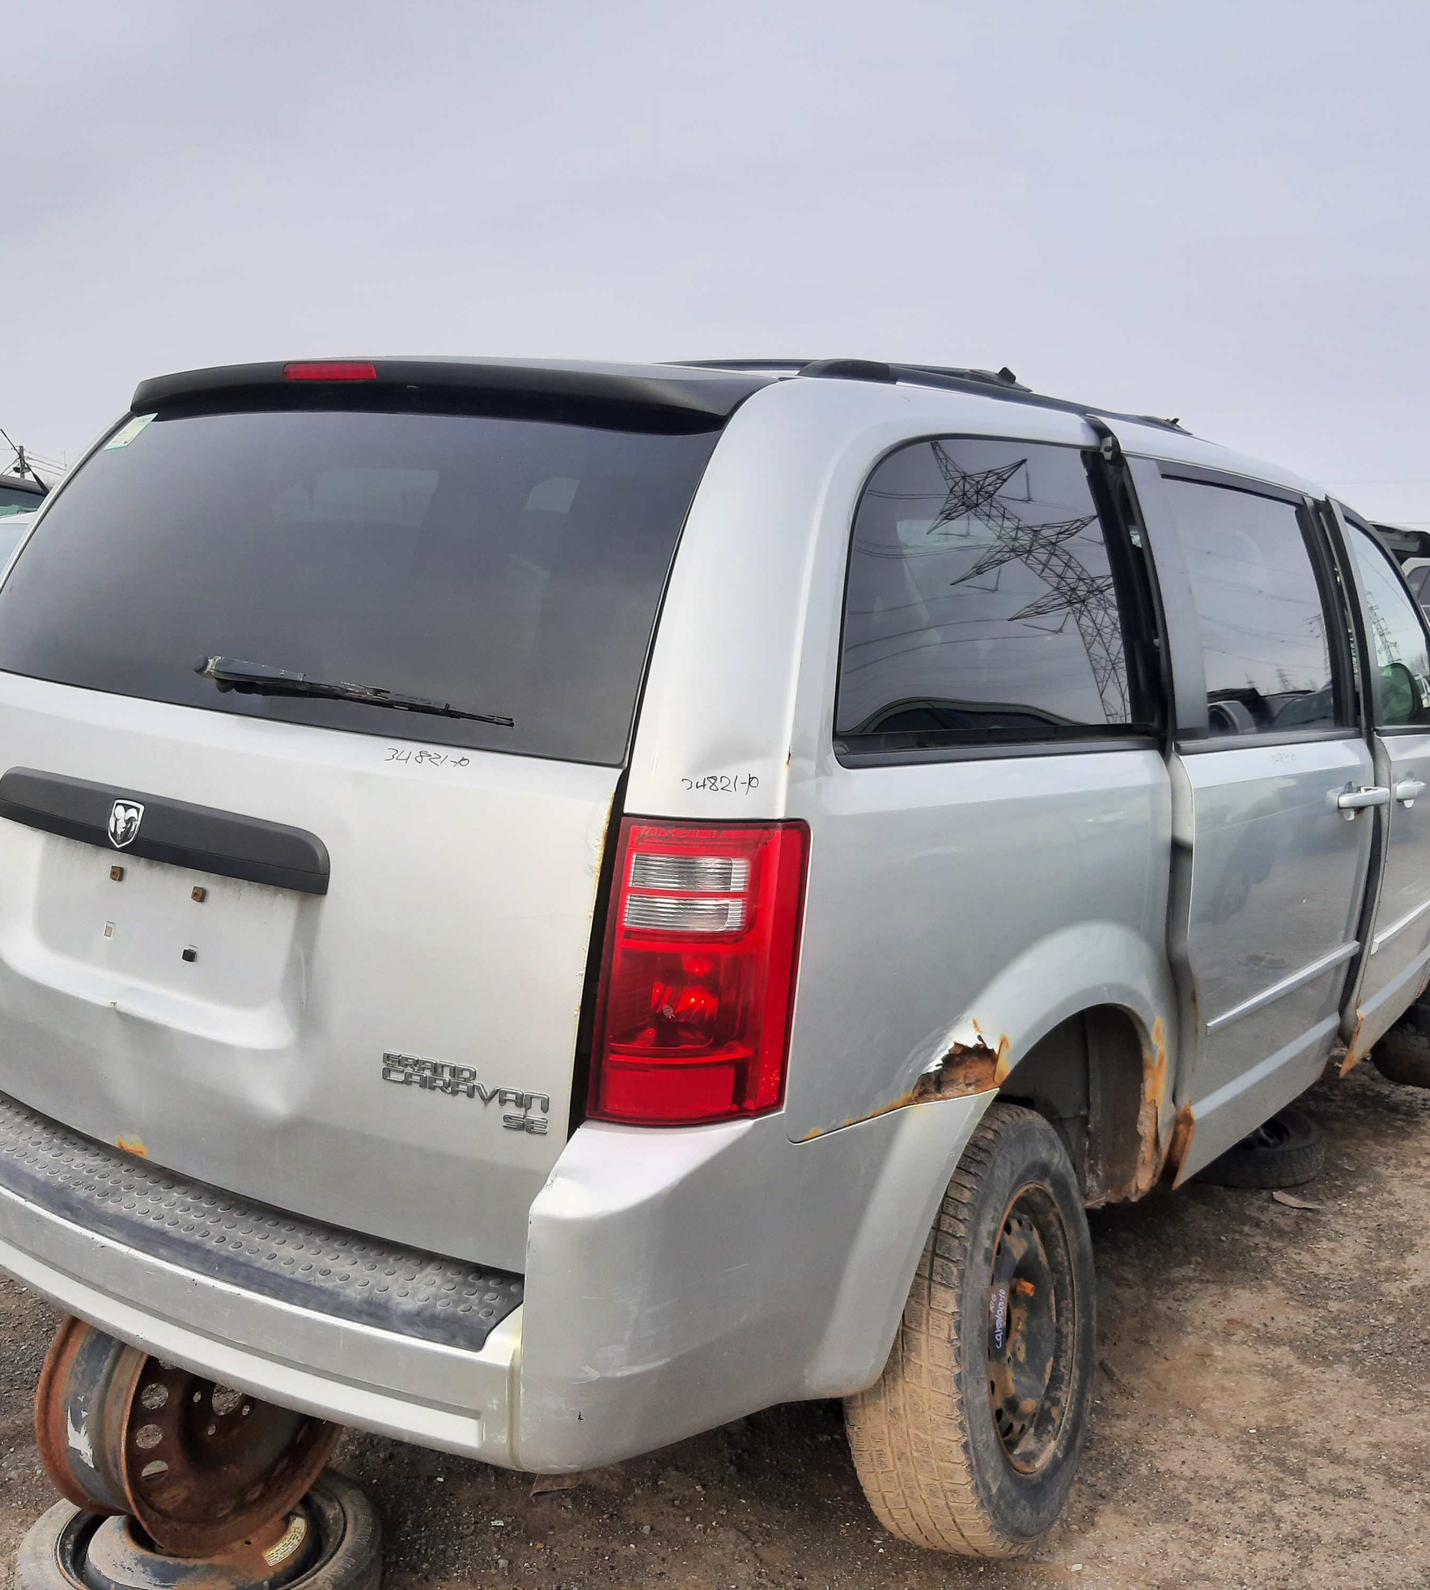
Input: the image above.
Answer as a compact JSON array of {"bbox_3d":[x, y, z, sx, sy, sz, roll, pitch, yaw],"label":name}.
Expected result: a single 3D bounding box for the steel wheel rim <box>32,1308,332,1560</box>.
[{"bbox_3d":[-0.737,0.863,2.320,0.180,0.420,0.420,1,4,34],"label":"steel wheel rim"}]

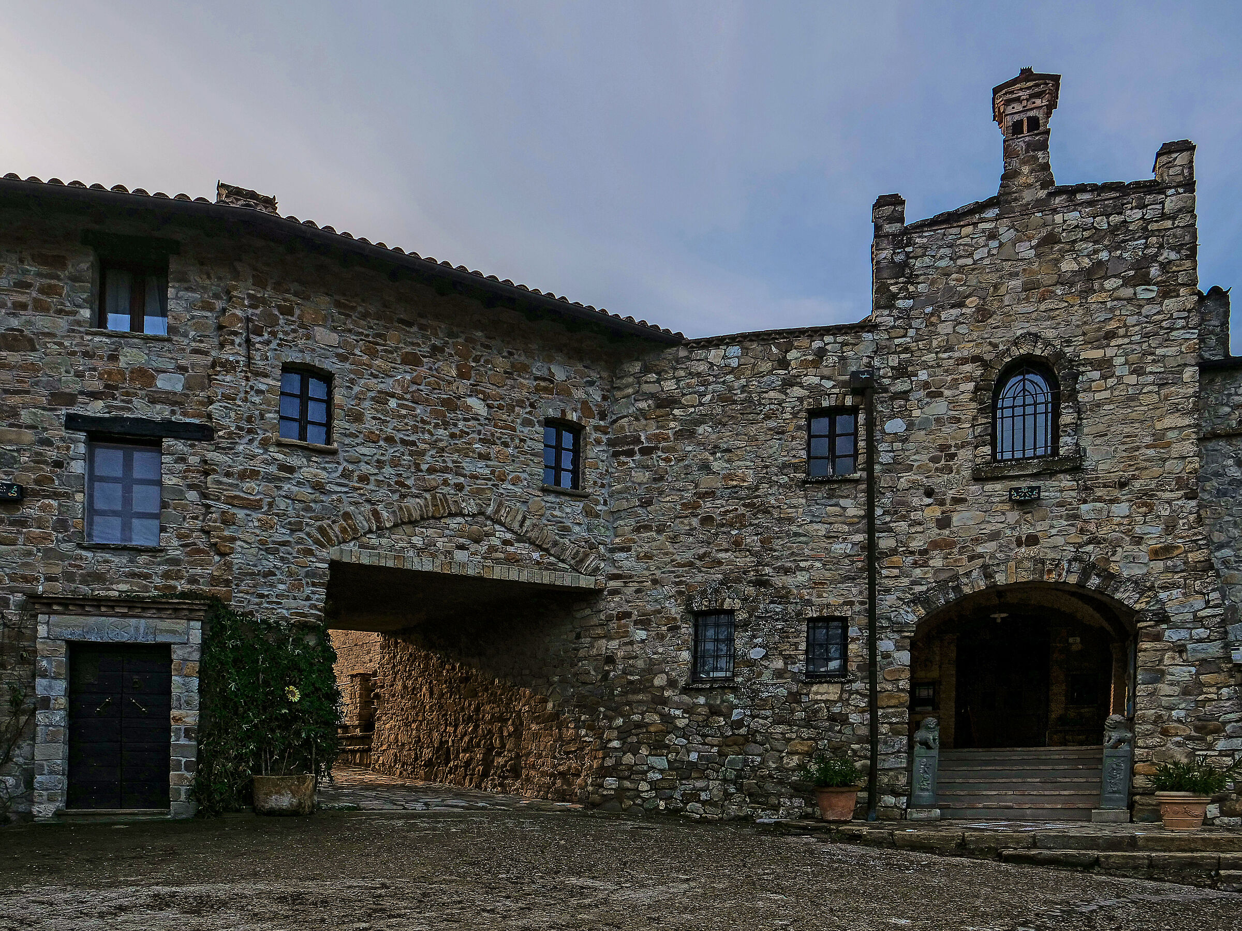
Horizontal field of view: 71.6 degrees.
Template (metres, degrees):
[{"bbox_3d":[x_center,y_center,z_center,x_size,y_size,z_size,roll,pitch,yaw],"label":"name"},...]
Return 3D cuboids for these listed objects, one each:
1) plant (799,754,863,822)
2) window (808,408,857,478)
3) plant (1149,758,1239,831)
[{"bbox_3d":[3.049,4.683,12.500,0.880,0.930,0.840,-1,-5,8],"label":"plant"},{"bbox_3d":[3.198,-0.338,13.050,0.730,1.030,0.130,-1,-5,9],"label":"window"},{"bbox_3d":[6.920,3.973,10.400,0.860,0.740,0.760,-1,-5,16],"label":"plant"}]

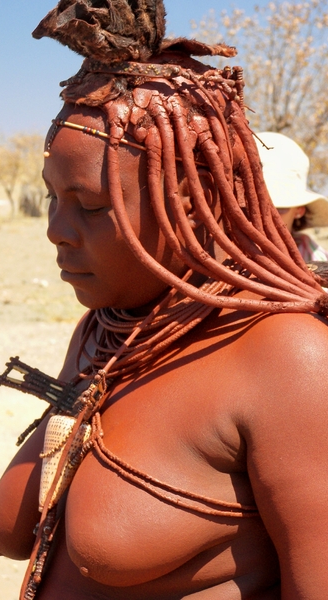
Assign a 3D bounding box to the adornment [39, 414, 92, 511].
[{"bbox_3d":[-0.105,0.163,1.530,0.044,0.103,0.049,22,-14,-39],"label":"adornment"}]

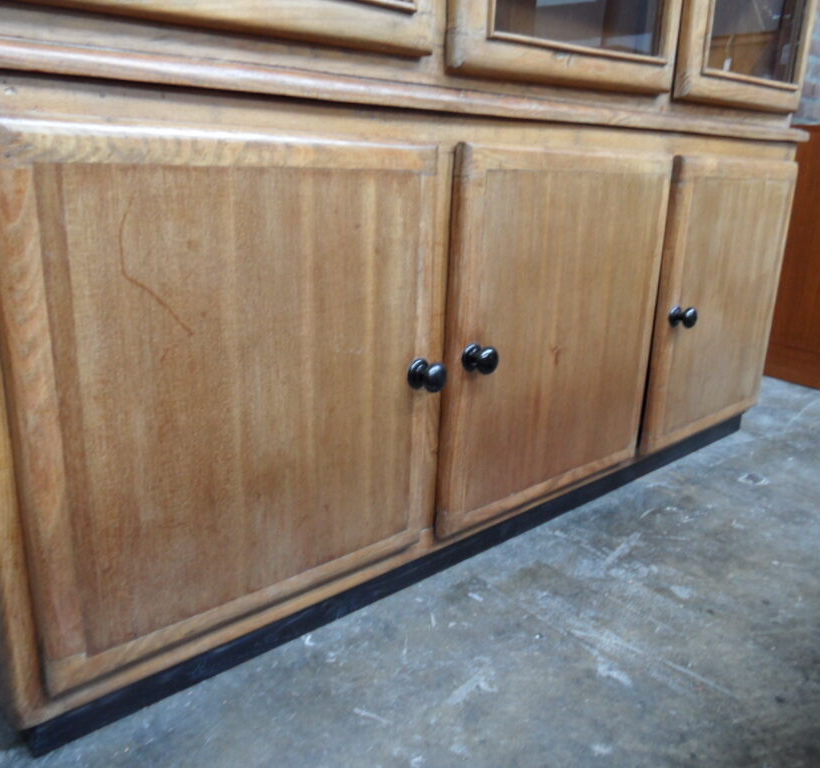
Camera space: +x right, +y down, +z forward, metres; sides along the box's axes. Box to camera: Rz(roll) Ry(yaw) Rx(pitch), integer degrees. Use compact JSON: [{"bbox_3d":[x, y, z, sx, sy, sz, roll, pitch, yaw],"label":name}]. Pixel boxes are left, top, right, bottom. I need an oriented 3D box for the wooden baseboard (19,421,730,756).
[{"bbox_3d":[0.216,0.246,1.337,1.704,0.043,0.030,-13,23,-39],"label":"wooden baseboard"}]

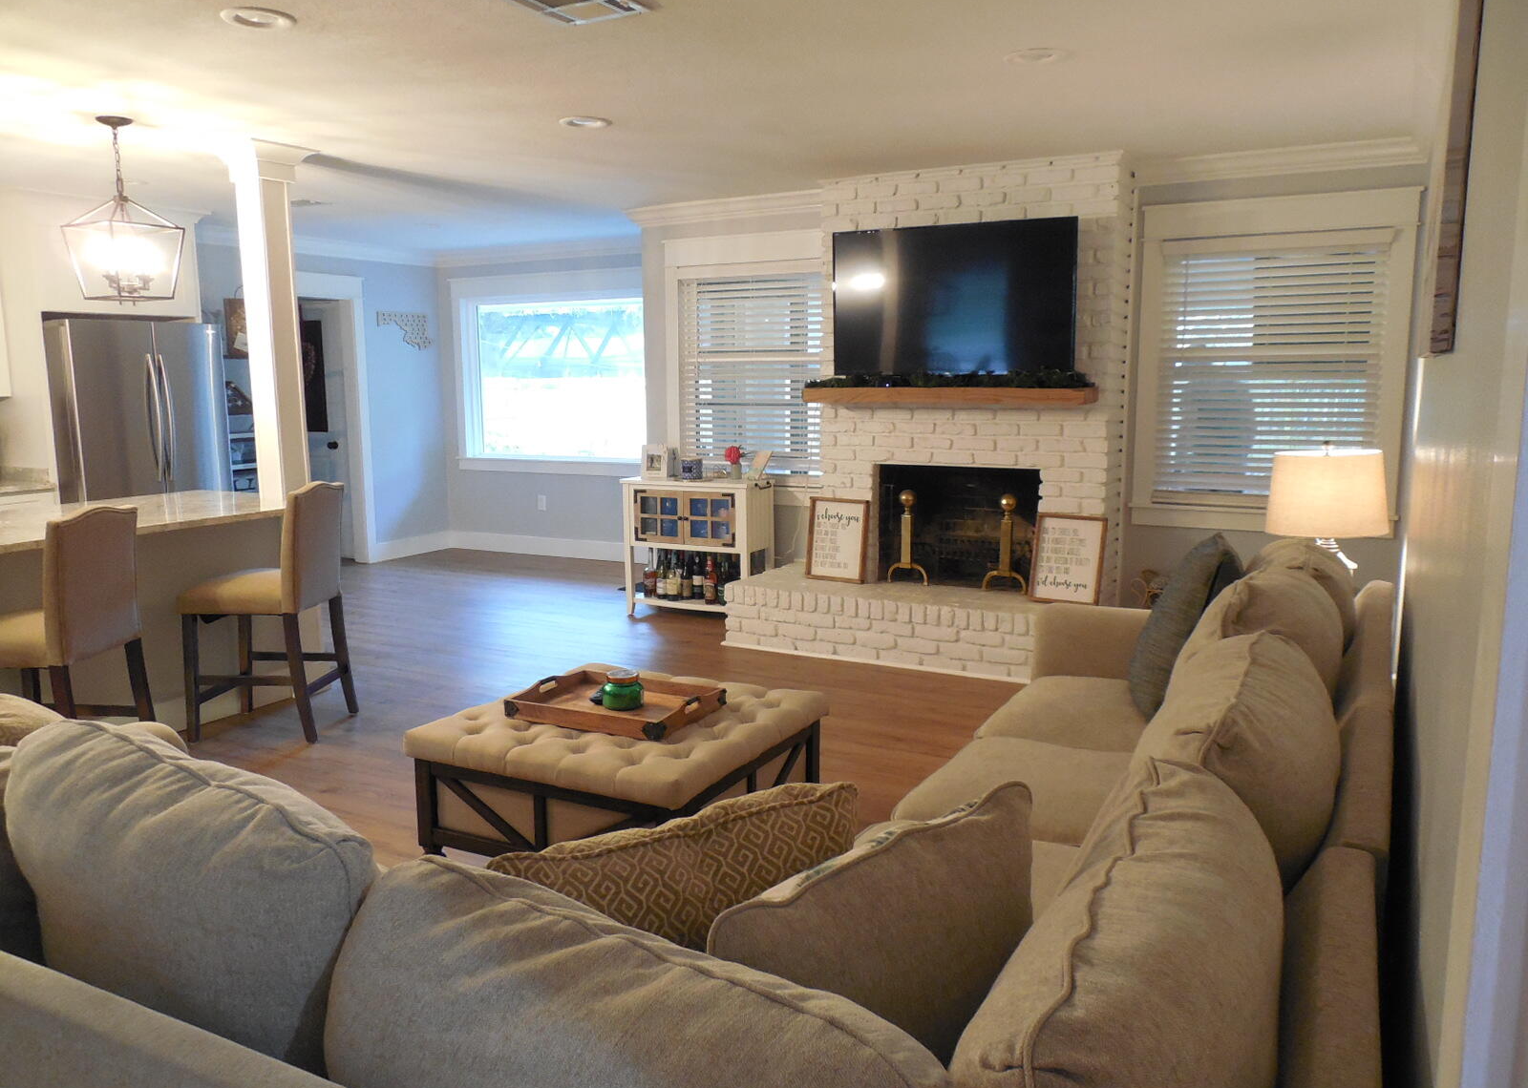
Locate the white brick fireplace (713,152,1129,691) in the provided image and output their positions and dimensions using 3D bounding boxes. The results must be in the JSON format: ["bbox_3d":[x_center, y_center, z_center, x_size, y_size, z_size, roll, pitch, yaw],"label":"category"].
[{"bbox_3d":[0.783,-0.637,5.696,1.980,2.440,0.720,4,10,28],"label":"white brick fireplace"}]

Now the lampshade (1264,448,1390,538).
[{"bbox_3d":[1.869,-0.166,3.660,0.410,0.275,0.410,4,10,29],"label":"lampshade"}]

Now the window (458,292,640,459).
[{"bbox_3d":[-1.577,-1.287,8.660,1.980,1.280,0.120,4,10,29],"label":"window"}]

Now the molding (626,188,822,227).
[{"bbox_3d":[-0.208,-1.917,6.338,1.440,0.102,0.120,4,10,28],"label":"molding"}]

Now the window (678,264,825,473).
[{"bbox_3d":[-0.074,-0.997,6.526,0.980,1.200,0.100,4,10,29],"label":"window"}]

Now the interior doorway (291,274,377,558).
[{"bbox_3d":[-3.345,-0.882,8.213,0.160,2.220,0.970,4,10,29],"label":"interior doorway"}]

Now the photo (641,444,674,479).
[{"bbox_3d":[-0.658,-0.489,6.676,0.170,0.205,0.030,4,10,29],"label":"photo"}]

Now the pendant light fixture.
[{"bbox_3d":[-2.426,-1.255,4.182,0.305,0.682,0.305,4,10,28],"label":"pendant light fixture"}]

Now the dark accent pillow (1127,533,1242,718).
[{"bbox_3d":[1.198,0.234,3.114,0.170,0.490,0.460,23,18,23],"label":"dark accent pillow"}]

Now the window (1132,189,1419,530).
[{"bbox_3d":[2.356,-0.823,5.175,1.170,1.540,0.100,4,10,29],"label":"window"}]

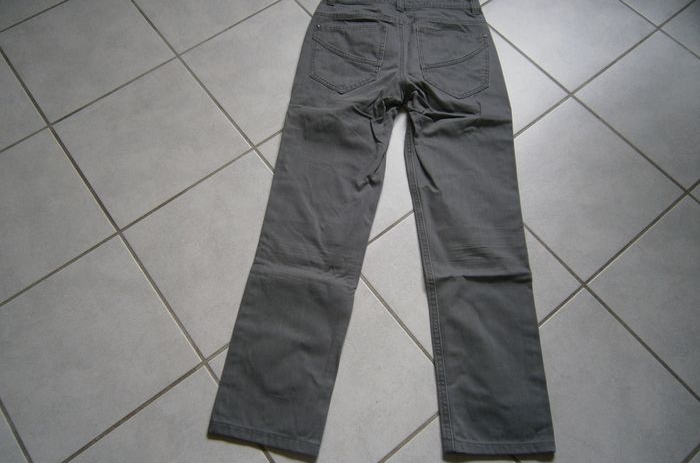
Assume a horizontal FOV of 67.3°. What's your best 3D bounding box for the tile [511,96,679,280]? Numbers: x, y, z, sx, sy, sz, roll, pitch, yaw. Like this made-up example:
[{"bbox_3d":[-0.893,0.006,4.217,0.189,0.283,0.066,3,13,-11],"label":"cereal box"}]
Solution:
[{"bbox_3d":[0.461,-0.099,1.077,0.310,0.010,0.310,-36,70,-15],"label":"tile"}]

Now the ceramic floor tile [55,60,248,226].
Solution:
[{"bbox_3d":[-0.422,-0.200,1.124,0.310,0.010,0.310,-36,70,-15],"label":"ceramic floor tile"}]

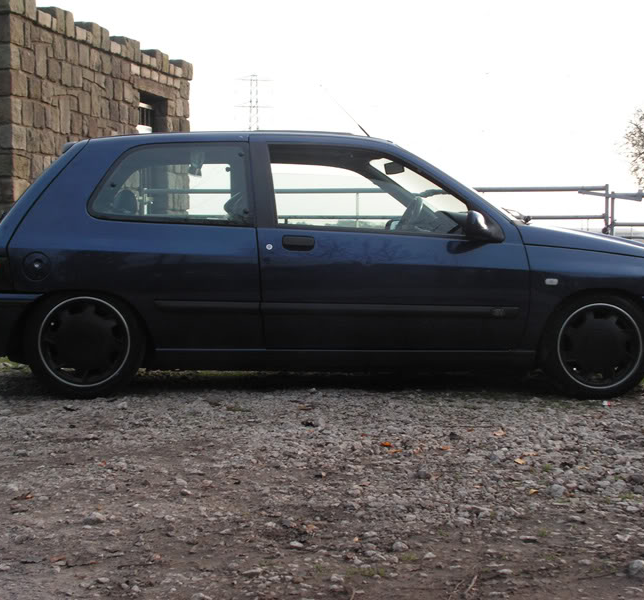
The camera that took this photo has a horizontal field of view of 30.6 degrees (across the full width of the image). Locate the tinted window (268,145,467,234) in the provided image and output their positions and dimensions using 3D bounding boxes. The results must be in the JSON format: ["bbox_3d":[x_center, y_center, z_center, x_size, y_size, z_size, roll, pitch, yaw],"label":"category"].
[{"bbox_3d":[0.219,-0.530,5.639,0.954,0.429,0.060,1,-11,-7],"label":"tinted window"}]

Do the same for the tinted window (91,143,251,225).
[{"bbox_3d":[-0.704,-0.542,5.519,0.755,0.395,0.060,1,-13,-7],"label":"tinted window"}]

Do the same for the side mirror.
[{"bbox_3d":[0.785,-0.345,5.580,0.195,0.150,0.200,1,3,-7],"label":"side mirror"}]

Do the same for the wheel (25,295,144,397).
[{"bbox_3d":[-1.108,0.184,5.524,0.546,0.546,0.195,1,3,-7],"label":"wheel"}]

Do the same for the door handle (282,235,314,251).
[{"bbox_3d":[-0.110,-0.267,5.524,0.152,0.075,0.040,1,3,-7],"label":"door handle"}]

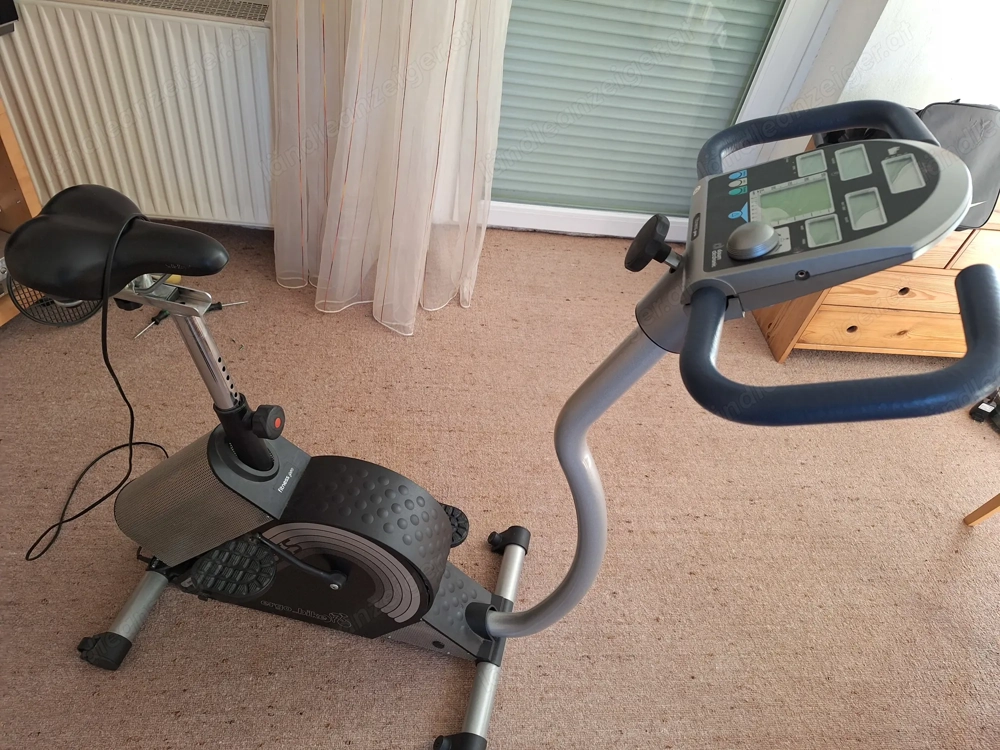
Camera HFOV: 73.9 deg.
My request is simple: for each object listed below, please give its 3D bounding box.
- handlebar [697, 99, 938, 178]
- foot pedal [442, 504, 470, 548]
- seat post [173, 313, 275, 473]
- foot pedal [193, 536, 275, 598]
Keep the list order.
[{"bbox_3d":[0.369,-0.285,0.810,0.246,0.044,0.179,-7,33,20],"label":"handlebar"},{"bbox_3d":[-0.138,0.333,1.471,0.133,0.030,0.102,14,44,1],"label":"foot pedal"},{"bbox_3d":[-0.448,0.037,1.092,0.059,0.350,0.055,6,44,11],"label":"seat post"},{"bbox_3d":[-0.452,0.340,1.147,0.133,0.030,0.102,14,44,1],"label":"foot pedal"}]

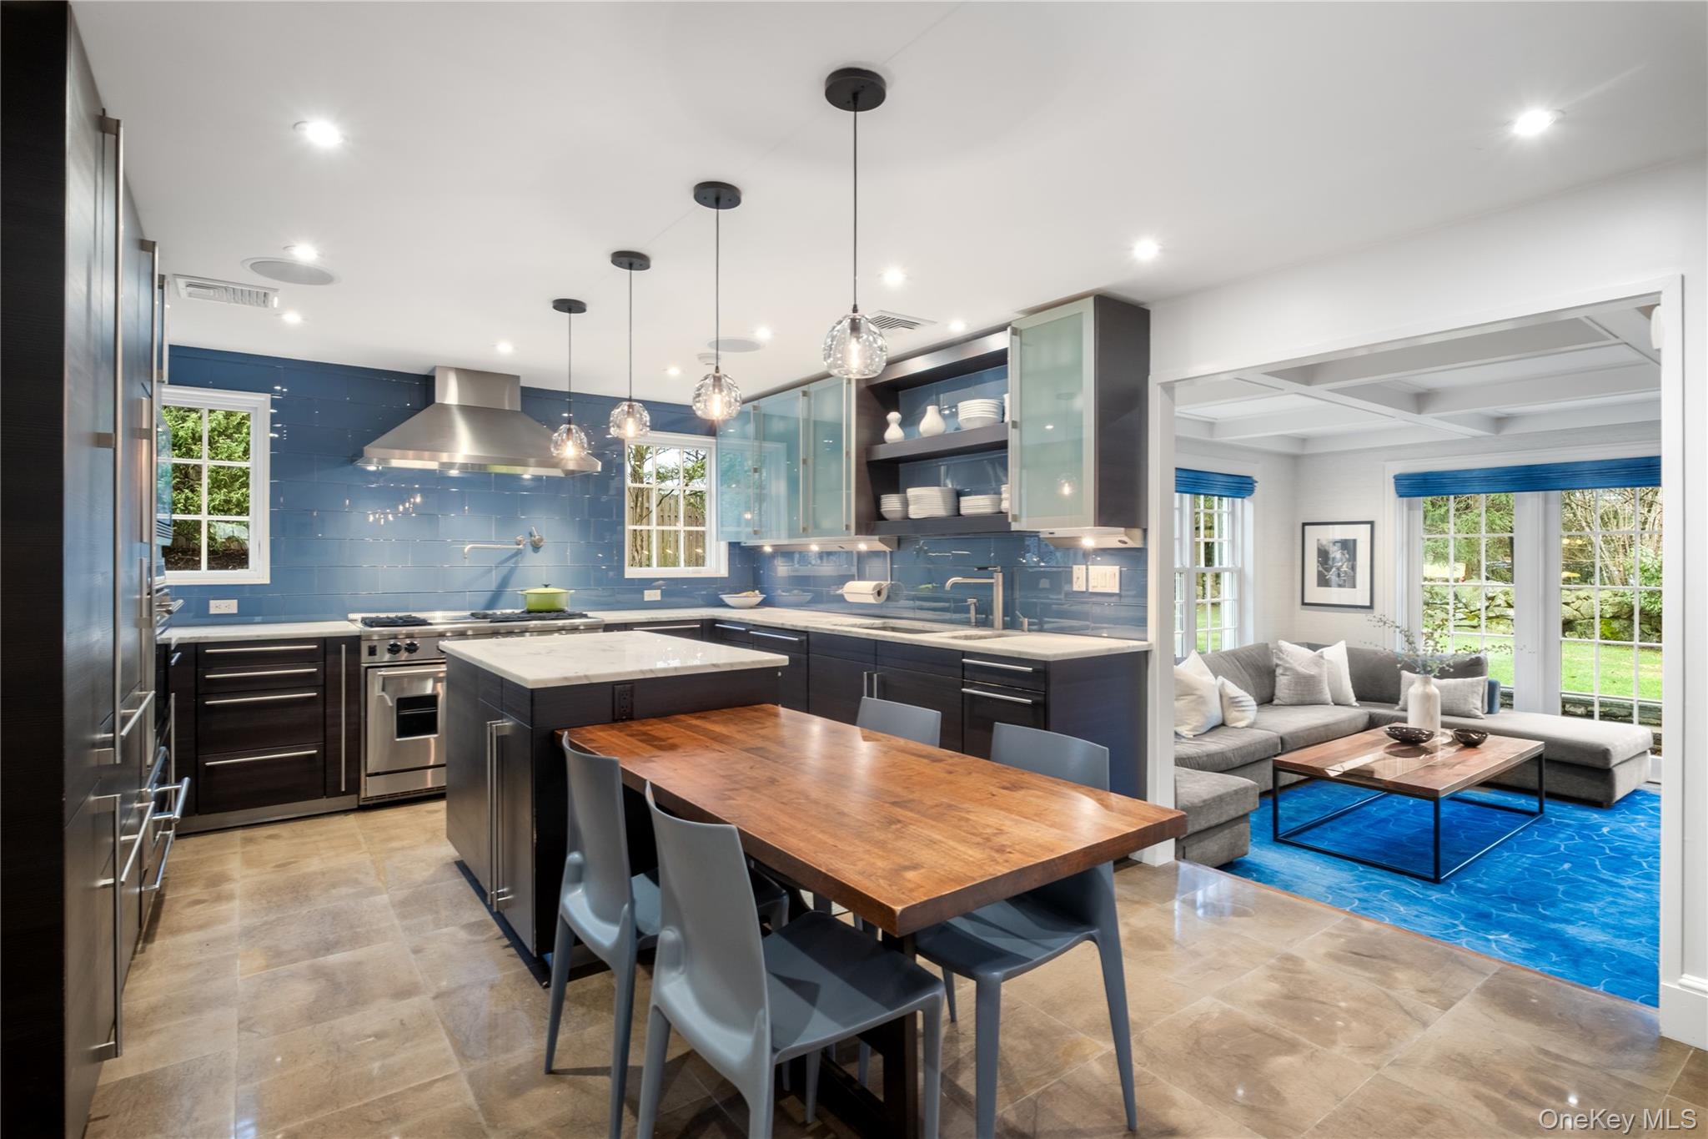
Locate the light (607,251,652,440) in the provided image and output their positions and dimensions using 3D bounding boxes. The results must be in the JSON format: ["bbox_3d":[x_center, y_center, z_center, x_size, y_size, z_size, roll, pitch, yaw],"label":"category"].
[{"bbox_3d":[-0.810,-0.796,2.930,0.150,0.670,0.150,0,0,-37],"label":"light"}]

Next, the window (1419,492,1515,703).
[{"bbox_3d":[5.033,0.258,6.637,0.121,1.918,0.672,0,0,-37],"label":"window"}]

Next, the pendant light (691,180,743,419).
[{"bbox_3d":[-0.408,-0.792,2.409,0.150,0.670,0.150,0,0,0],"label":"pendant light"}]

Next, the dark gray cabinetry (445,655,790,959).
[{"bbox_3d":[-0.983,0.770,3.149,0.898,0.914,1.325,0,0,-37],"label":"dark gray cabinetry"}]

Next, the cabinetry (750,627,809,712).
[{"bbox_3d":[-0.135,0.768,4.566,0.683,0.885,0.587,0,0,-37],"label":"cabinetry"}]

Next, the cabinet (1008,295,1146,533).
[{"bbox_3d":[0.950,-0.614,3.408,0.368,0.899,0.435,0,0,-37],"label":"cabinet"}]

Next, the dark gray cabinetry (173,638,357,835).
[{"bbox_3d":[-2.939,0.773,4.060,0.698,0.896,0.607,0,0,-37],"label":"dark gray cabinetry"}]

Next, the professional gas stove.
[{"bbox_3d":[-2.132,0.740,4.607,1.250,0.951,0.678,0,0,-37],"label":"professional gas stove"}]

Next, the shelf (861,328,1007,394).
[{"bbox_3d":[0.508,-1.052,4.133,0.265,0.073,1.100,0,0,-37],"label":"shelf"}]

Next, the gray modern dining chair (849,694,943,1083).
[{"bbox_3d":[-0.046,0.810,2.247,0.506,0.825,0.460,0,0,-37],"label":"gray modern dining chair"}]

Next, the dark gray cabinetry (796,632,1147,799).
[{"bbox_3d":[0.483,0.782,3.923,0.620,0.883,1.685,0,0,-37],"label":"dark gray cabinetry"}]

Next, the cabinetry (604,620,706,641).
[{"bbox_3d":[-1.407,0.770,5.234,0.655,0.885,0.630,0,0,-37],"label":"cabinetry"}]

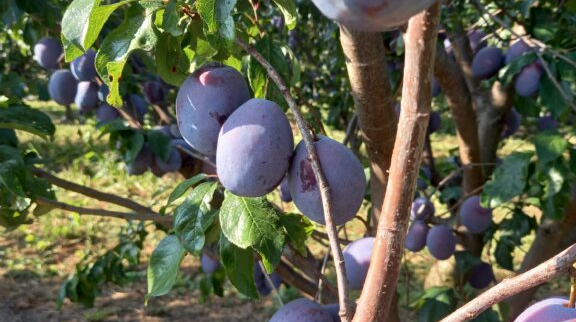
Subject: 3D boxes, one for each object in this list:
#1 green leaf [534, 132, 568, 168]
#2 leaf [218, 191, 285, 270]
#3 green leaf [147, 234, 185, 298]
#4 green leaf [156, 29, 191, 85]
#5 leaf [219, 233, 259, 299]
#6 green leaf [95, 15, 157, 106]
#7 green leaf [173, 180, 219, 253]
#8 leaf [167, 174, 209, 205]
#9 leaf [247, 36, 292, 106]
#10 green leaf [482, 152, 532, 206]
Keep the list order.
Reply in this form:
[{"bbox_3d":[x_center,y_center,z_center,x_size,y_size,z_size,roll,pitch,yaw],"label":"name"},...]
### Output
[{"bbox_3d":[0.418,-0.017,0.880,0.052,0.060,0.032,1,12,6],"label":"green leaf"},{"bbox_3d":[-0.023,0.044,0.355,0.039,0.058,0.020,-21,-9,1],"label":"leaf"},{"bbox_3d":[-0.086,0.073,0.385,0.019,0.051,0.013,24,9,18],"label":"green leaf"},{"bbox_3d":[-0.077,-0.071,0.375,0.024,0.040,0.014,-14,-6,-7],"label":"green leaf"},{"bbox_3d":[-0.036,0.070,0.385,0.024,0.056,0.013,-19,9,-9],"label":"leaf"},{"bbox_3d":[-0.107,-0.067,0.370,0.028,0.061,0.020,23,9,24],"label":"green leaf"},{"bbox_3d":[-0.062,0.038,0.375,0.023,0.050,0.016,17,10,25],"label":"green leaf"},{"bbox_3d":[-0.068,0.019,0.370,0.036,0.012,0.022,-36,21,0],"label":"leaf"},{"bbox_3d":[-0.013,-0.059,0.375,0.028,0.053,0.015,1,9,6],"label":"leaf"},{"bbox_3d":[0.269,0.021,0.680,0.048,0.083,0.025,43,12,16],"label":"green leaf"}]

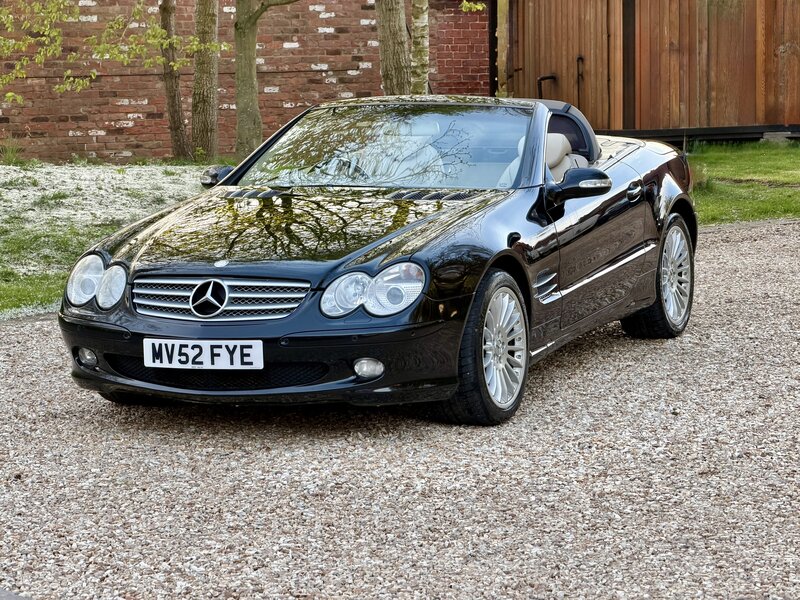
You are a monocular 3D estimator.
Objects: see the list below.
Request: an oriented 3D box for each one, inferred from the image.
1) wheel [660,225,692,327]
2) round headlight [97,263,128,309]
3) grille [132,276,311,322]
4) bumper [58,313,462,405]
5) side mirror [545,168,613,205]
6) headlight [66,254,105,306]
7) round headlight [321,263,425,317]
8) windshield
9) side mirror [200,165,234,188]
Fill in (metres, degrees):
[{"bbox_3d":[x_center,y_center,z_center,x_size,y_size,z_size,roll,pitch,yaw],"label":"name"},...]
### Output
[{"bbox_3d":[1.322,-0.128,11.708,0.170,0.500,0.500,2,8,22],"label":"wheel"},{"bbox_3d":[-1.146,-0.052,9.242,0.180,0.183,0.130,3,8,30],"label":"round headlight"},{"bbox_3d":[-0.723,-0.012,8.934,0.780,0.180,0.140,2,8,22],"label":"grille"},{"bbox_3d":[-0.675,0.239,9.068,1.780,0.330,0.480,2,8,22],"label":"bumper"},{"bbox_3d":[0.808,-0.503,10.256,0.250,0.165,0.190,2,8,22],"label":"side mirror"},{"bbox_3d":[-1.273,-0.080,9.383,0.220,0.210,0.165,3,8,30],"label":"headlight"},{"bbox_3d":[-0.097,-0.040,8.861,0.400,0.215,0.250,1,7,14],"label":"round headlight"},{"bbox_3d":[-0.055,-0.695,10.502,1.360,0.350,0.840,2,8,22],"label":"windshield"},{"bbox_3d":[-0.850,-0.562,10.938,0.250,0.165,0.190,2,8,22],"label":"side mirror"}]

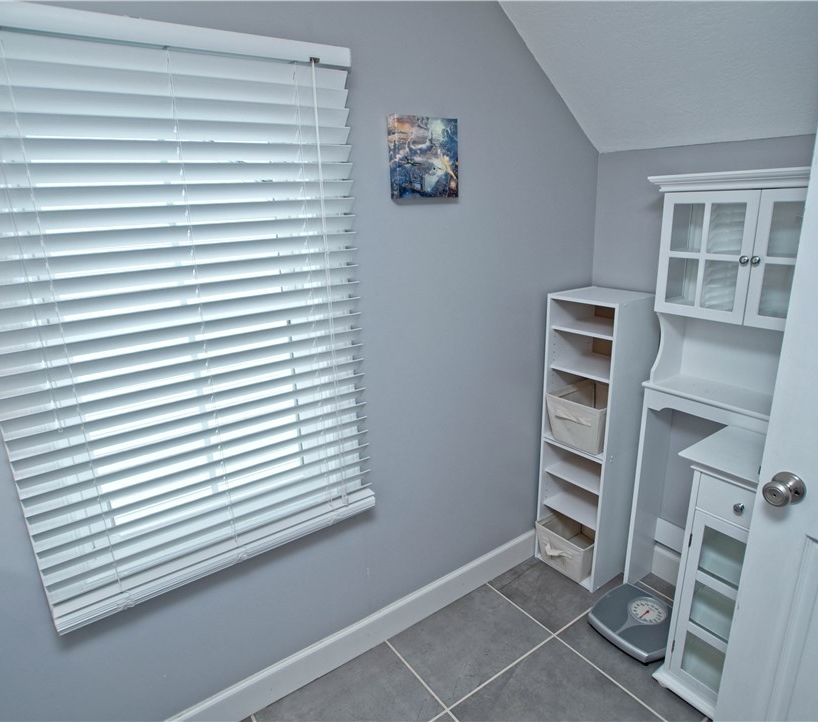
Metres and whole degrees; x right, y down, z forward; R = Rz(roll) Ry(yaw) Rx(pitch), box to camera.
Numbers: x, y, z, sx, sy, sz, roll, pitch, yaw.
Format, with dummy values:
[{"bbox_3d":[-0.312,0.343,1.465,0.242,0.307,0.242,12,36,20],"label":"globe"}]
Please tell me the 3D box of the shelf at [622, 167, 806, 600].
[{"bbox_3d":[1.119,0.217,1.635,0.199,1.643,0.670,-12,18,-33],"label":"shelf"}]

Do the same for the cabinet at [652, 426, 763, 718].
[{"bbox_3d":[1.037,0.686,1.458,0.335,0.834,0.341,-12,18,-33],"label":"cabinet"}]

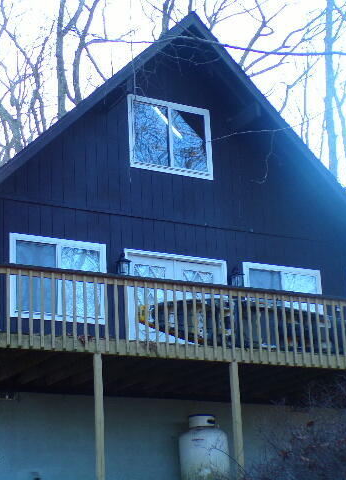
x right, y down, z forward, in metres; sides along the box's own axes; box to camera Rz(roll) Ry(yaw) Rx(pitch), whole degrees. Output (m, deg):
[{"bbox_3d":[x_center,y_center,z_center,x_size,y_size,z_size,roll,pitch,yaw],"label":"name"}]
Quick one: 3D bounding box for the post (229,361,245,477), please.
[{"bbox_3d":[0.892,2.535,14.325,0.090,1.680,0.090,7,-19,-27],"label":"post"}]

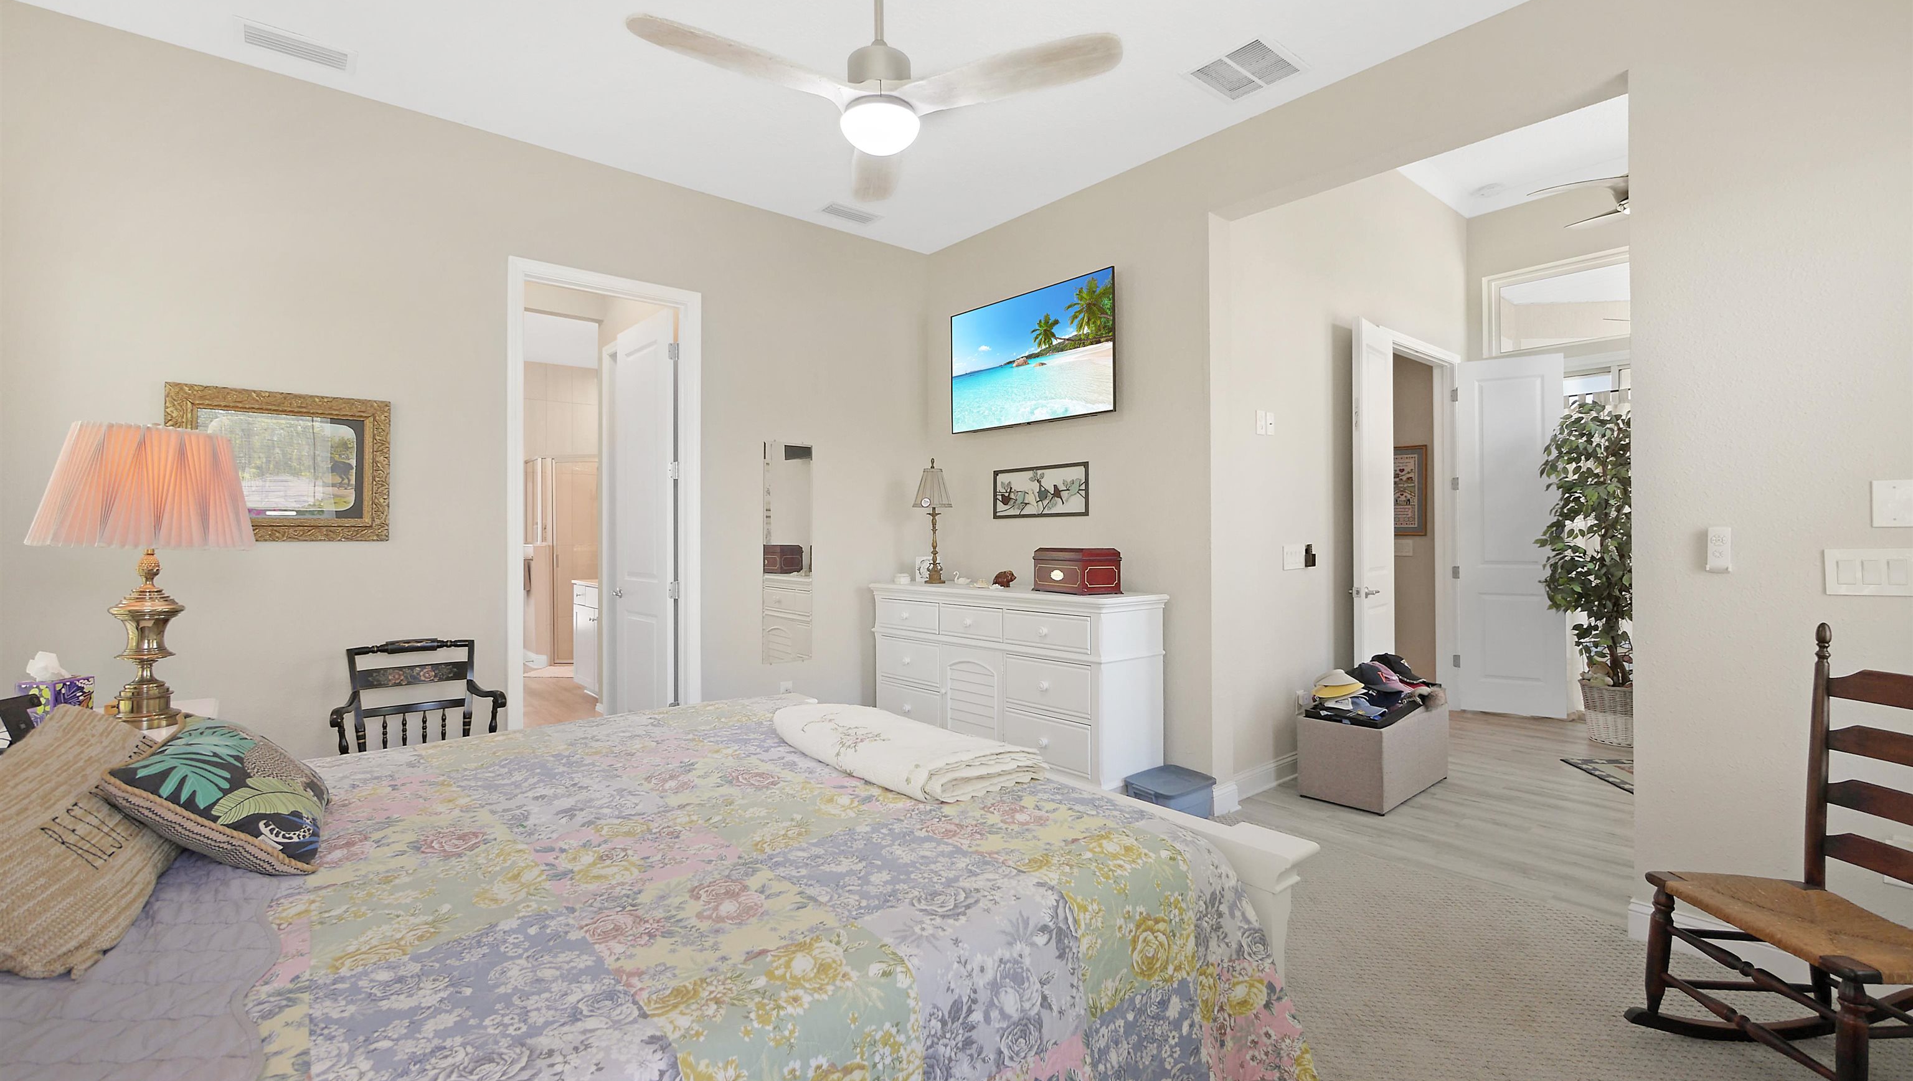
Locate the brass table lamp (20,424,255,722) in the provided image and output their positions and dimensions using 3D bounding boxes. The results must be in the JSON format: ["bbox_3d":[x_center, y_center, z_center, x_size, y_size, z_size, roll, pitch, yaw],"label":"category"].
[{"bbox_3d":[-2.272,0.097,2.176,0.450,0.820,0.450,0,0,-38],"label":"brass table lamp"}]

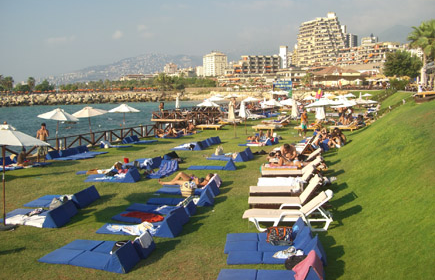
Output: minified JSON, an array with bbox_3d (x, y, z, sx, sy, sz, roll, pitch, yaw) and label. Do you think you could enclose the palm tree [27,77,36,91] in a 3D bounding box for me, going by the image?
[{"bbox_3d":[-101.299,-29.682,260.000,4.300,8.800,4.300,0,7,0],"label":"palm tree"}]

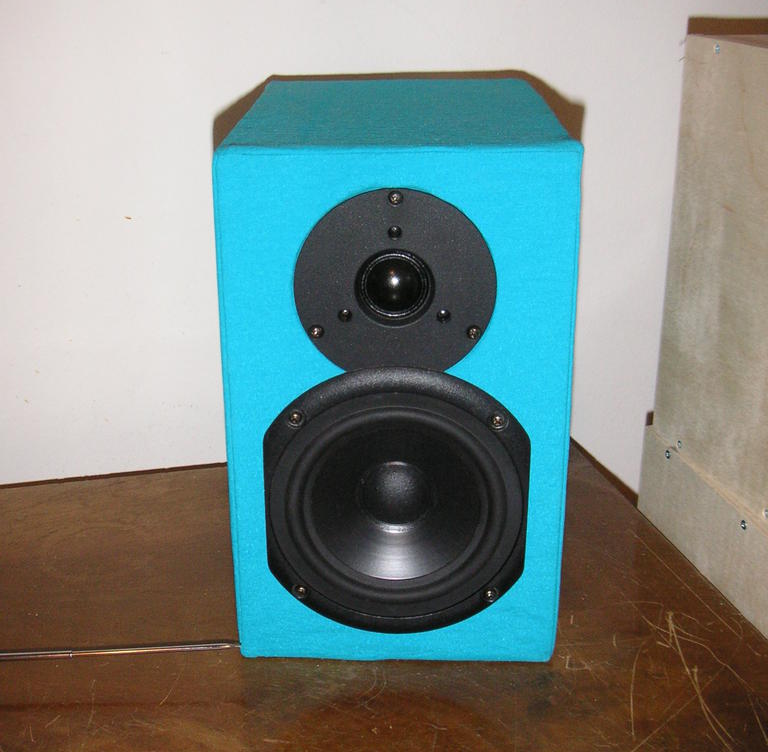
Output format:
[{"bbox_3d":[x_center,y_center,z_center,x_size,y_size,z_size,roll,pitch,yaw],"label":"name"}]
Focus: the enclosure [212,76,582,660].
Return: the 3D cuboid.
[{"bbox_3d":[0.008,-0.019,0.678,0.170,0.281,0.244,0,22,1],"label":"enclosure"}]

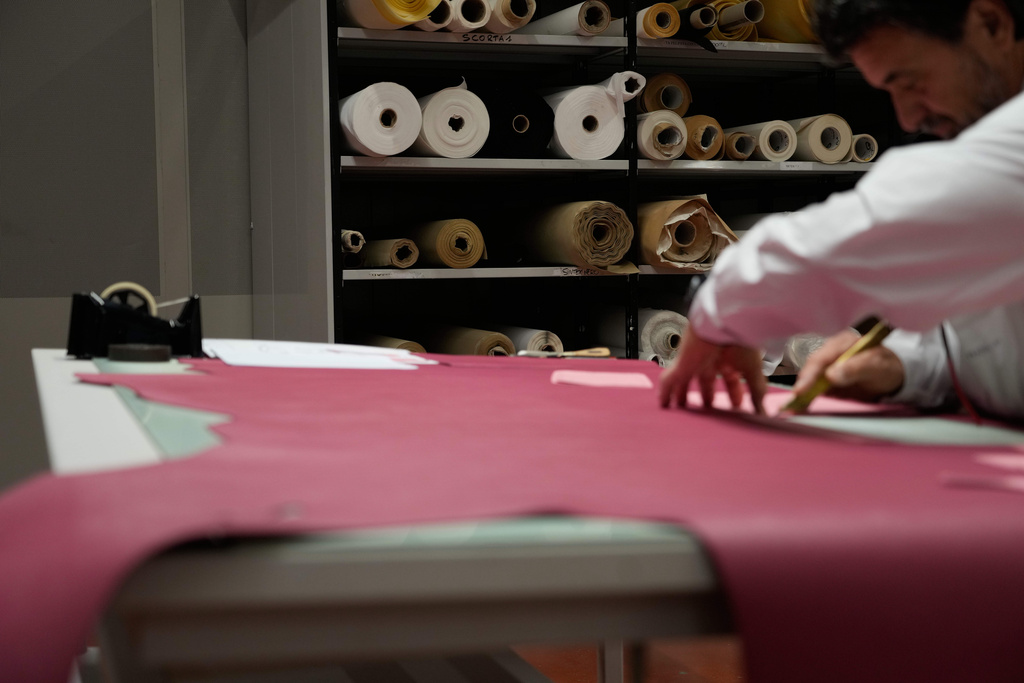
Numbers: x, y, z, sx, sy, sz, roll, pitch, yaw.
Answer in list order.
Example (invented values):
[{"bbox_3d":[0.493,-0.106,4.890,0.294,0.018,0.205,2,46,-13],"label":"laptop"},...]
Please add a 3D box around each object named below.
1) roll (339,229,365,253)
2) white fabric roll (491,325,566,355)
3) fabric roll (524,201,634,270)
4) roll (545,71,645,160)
[{"bbox_3d":[-0.658,-0.352,5.438,0.074,0.074,0.900,-2,3,-17],"label":"roll"},{"bbox_3d":[-0.028,0.007,5.776,0.137,0.137,1.000,-2,3,-17],"label":"white fabric roll"},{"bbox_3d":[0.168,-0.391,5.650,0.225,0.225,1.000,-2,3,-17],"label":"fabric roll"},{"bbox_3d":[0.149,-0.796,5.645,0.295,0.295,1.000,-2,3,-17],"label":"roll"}]

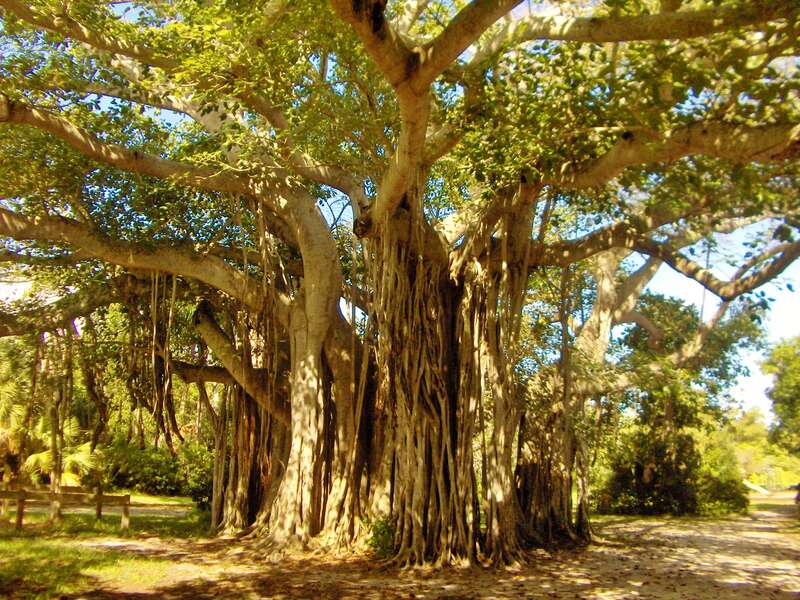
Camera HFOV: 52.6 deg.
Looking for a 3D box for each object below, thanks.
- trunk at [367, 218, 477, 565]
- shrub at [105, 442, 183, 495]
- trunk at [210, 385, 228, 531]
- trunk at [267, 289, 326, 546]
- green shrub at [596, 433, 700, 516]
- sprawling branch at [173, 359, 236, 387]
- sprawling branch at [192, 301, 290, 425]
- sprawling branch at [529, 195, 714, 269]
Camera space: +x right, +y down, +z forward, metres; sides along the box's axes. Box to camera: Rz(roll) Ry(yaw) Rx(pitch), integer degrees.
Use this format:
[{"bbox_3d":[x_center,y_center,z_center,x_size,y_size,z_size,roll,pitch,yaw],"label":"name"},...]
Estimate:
[{"bbox_3d":[0.368,1.462,13.982,1.883,5.945,1.600,0,-11,0],"label":"trunk"},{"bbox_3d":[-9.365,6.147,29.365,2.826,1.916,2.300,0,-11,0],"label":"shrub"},{"bbox_3d":[-3.722,3.224,16.692,0.371,2.957,0.380,0,-11,0],"label":"trunk"},{"bbox_3d":[-1.953,2.216,15.464,1.105,4.654,0.900,0,-11,0],"label":"trunk"},{"bbox_3d":[7.334,5.154,23.955,3.069,2.426,2.400,0,-11,0],"label":"green shrub"},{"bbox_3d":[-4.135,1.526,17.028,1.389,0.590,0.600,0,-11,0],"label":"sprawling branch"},{"bbox_3d":[-3.181,1.240,16.269,1.967,2.502,1.000,0,-11,0],"label":"sprawling branch"},{"bbox_3d":[4.022,-1.246,14.722,3.377,1.394,1.200,0,-11,0],"label":"sprawling branch"}]

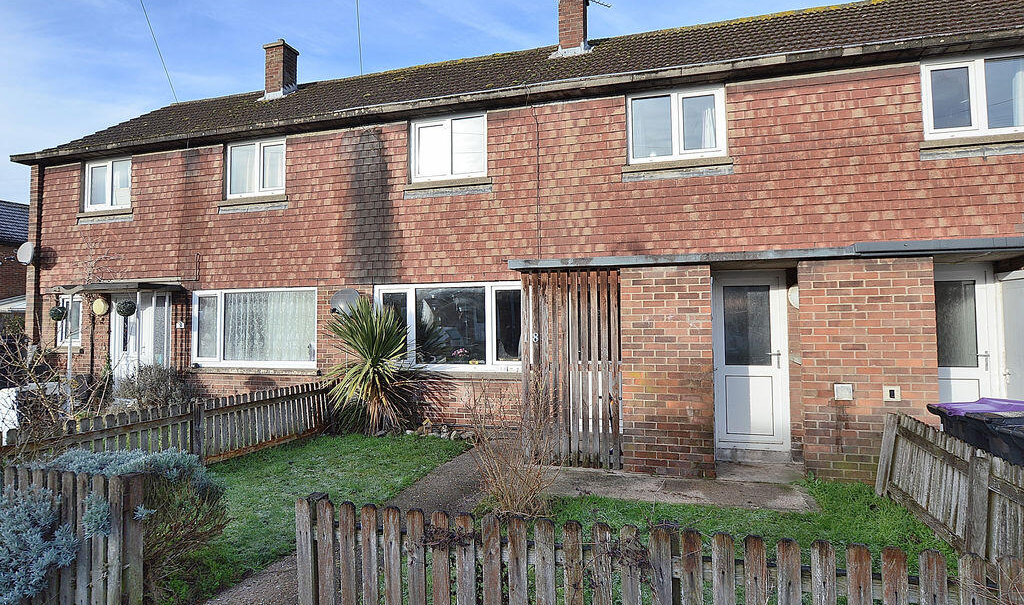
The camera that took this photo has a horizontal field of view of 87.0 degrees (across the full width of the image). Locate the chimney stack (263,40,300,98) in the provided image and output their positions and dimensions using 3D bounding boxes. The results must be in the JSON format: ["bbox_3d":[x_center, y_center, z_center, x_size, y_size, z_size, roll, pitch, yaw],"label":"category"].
[{"bbox_3d":[-5.008,-4.999,11.793,0.533,1.254,0.530,-1,-3,15],"label":"chimney stack"}]

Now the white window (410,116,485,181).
[{"bbox_3d":[-0.939,-2.294,8.070,1.203,0.952,0.090,-1,-3,15],"label":"white window"}]

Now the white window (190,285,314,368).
[{"bbox_3d":[-4.230,0.426,8.841,2.425,1.275,0.090,-1,-3,15],"label":"white window"}]

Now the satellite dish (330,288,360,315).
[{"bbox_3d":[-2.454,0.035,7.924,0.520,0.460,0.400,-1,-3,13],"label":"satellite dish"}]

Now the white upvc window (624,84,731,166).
[{"bbox_3d":[2.193,-2.369,7.228,1.251,0.967,0.090,-1,-3,15],"label":"white upvc window"}]

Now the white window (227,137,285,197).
[{"bbox_3d":[-4.226,-2.205,8.953,1.148,0.933,0.090,-1,-3,15],"label":"white window"}]

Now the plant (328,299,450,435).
[{"bbox_3d":[-1.815,0.929,7.452,1.400,1.860,1.300,-1,-3,15],"label":"plant"}]

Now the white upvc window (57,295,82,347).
[{"bbox_3d":[-8.047,0.335,9.875,0.575,0.925,0.090,-1,-3,15],"label":"white upvc window"}]

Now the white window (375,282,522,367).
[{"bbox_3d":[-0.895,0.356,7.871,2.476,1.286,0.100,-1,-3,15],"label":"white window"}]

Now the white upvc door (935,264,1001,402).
[{"bbox_3d":[4.744,0.629,5.841,0.870,2.100,0.090,-1,-3,15],"label":"white upvc door"}]

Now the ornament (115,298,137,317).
[{"bbox_3d":[-6.174,0.101,8.649,0.275,0.275,0.275,-1,-3,15],"label":"ornament"}]

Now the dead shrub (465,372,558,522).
[{"bbox_3d":[0.004,1.137,4.428,0.740,1.160,0.700,0,-3,0],"label":"dead shrub"}]

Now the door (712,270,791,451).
[{"bbox_3d":[2.787,0.667,6.370,0.870,2.100,0.090,-1,-3,15],"label":"door"}]

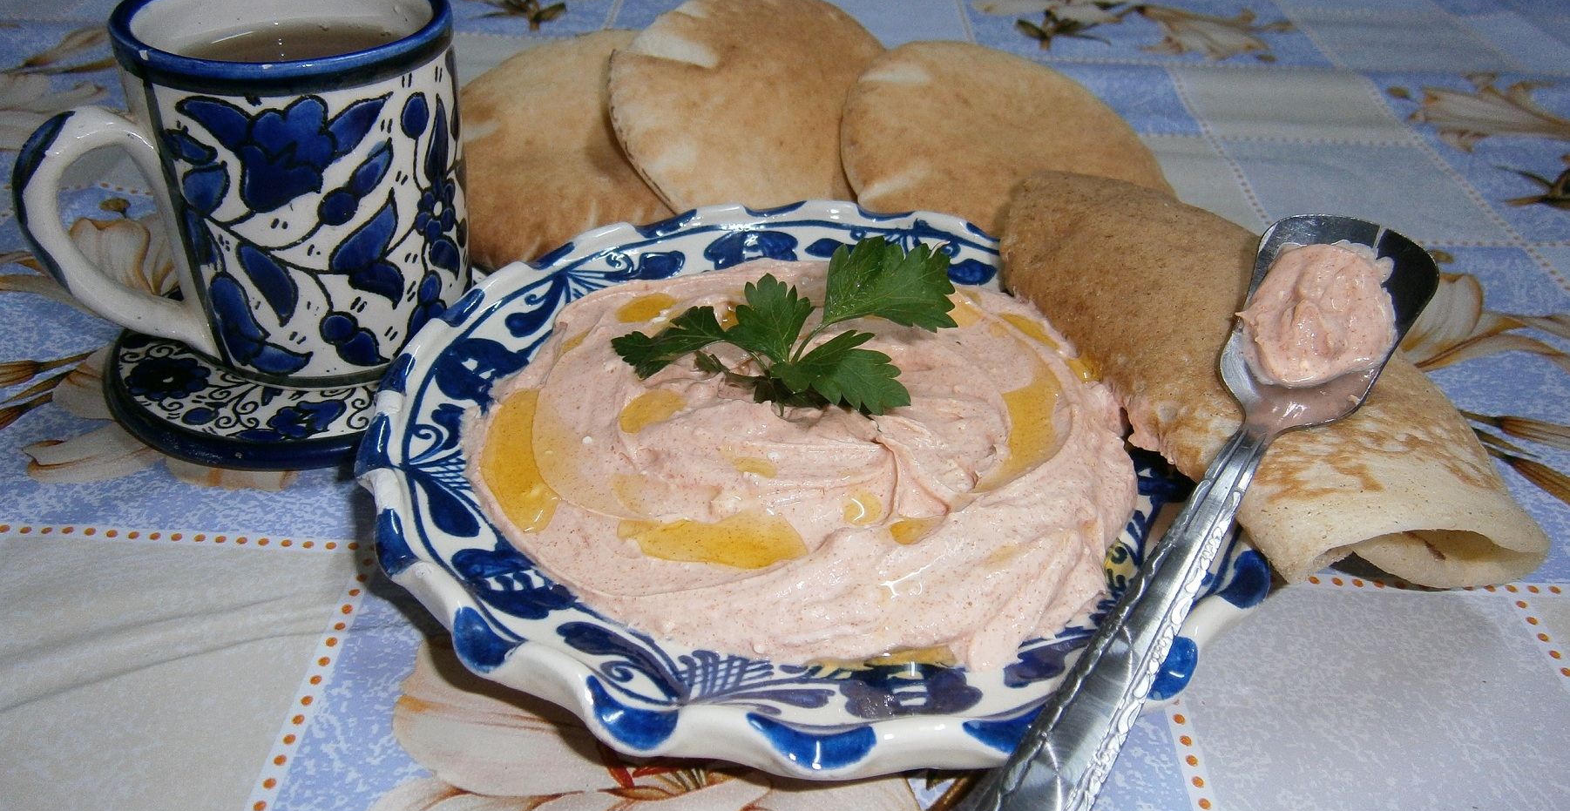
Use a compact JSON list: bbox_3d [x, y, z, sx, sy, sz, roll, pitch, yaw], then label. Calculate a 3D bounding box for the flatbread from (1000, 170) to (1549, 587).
[{"bbox_3d":[0.124,-0.016,0.332,0.109,0.052,0.160,-11,38,-17],"label":"flatbread"}]

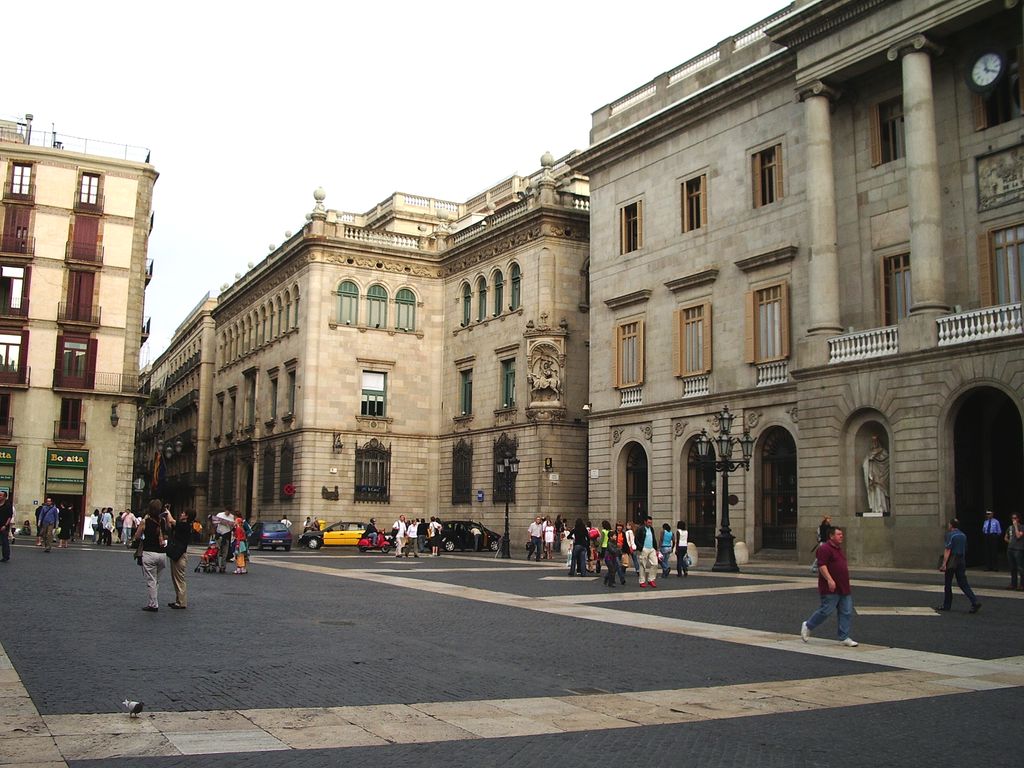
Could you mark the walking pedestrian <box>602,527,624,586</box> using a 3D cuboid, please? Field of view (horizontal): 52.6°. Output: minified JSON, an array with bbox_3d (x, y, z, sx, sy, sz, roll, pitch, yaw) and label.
[{"bbox_3d":[2.600,4.527,26.907,0.500,1.500,0.470,-4,-9,28],"label":"walking pedestrian"}]

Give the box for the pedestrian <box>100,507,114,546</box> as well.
[{"bbox_3d":[-17.775,6.284,45.500,0.380,1.720,0.480,-4,-9,30],"label":"pedestrian"}]

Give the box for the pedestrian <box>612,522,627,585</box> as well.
[{"bbox_3d":[2.892,4.524,27.721,0.520,1.660,0.480,3,-9,-17],"label":"pedestrian"}]

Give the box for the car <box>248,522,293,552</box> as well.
[{"bbox_3d":[-12.213,7.595,51.300,1.660,1.400,3.850,5,-9,-27],"label":"car"}]

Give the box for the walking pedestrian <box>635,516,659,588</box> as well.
[{"bbox_3d":[3.521,4.346,26.829,0.620,1.770,0.500,2,-8,-10],"label":"walking pedestrian"}]

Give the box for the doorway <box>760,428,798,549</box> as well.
[{"bbox_3d":[10.081,3.881,38.881,0.500,4.620,2.000,6,-10,-32],"label":"doorway"}]

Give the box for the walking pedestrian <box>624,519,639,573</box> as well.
[{"bbox_3d":[3.593,4.919,31.000,0.450,1.630,0.480,3,-9,-15],"label":"walking pedestrian"}]

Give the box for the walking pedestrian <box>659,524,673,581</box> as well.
[{"bbox_3d":[4.507,4.889,30.400,0.440,1.620,0.360,3,-8,-15],"label":"walking pedestrian"}]

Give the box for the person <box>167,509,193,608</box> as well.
[{"bbox_3d":[-5.307,2.781,16.500,0.480,1.600,0.500,1,-8,2],"label":"person"}]

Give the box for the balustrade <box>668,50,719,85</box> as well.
[{"bbox_3d":[7.994,-13.895,45.602,0.300,0.600,3.400,6,-9,-30],"label":"balustrade"}]

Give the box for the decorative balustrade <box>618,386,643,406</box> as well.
[{"bbox_3d":[5.436,0.594,47.299,0.250,0.800,1.650,6,-9,-30],"label":"decorative balustrade"}]

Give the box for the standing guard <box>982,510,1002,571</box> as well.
[{"bbox_3d":[14.293,4.672,30.931,0.540,1.800,0.360,-6,-11,39],"label":"standing guard"}]

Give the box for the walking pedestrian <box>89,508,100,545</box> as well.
[{"bbox_3d":[-19.308,6.629,48.000,0.480,1.650,0.380,-1,-9,15],"label":"walking pedestrian"}]

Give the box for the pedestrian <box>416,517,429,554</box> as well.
[{"bbox_3d":[-4.145,7.097,48.500,0.520,1.720,0.380,1,-8,0],"label":"pedestrian"}]

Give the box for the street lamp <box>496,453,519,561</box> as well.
[{"bbox_3d":[-0.165,5.043,42.800,0.950,4.300,0.950,0,-8,5],"label":"street lamp"}]

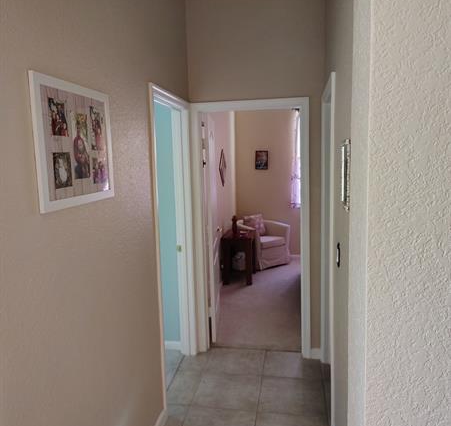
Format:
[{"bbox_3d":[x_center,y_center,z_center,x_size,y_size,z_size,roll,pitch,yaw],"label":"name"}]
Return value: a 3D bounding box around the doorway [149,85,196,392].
[{"bbox_3d":[-0.406,0.235,3.043,0.140,2.133,0.946,0,8,9],"label":"doorway"}]

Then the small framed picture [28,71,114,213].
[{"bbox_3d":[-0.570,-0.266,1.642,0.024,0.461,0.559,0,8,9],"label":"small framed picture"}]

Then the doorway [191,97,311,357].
[{"bbox_3d":[0.221,0.160,3.484,0.956,2.133,0.140,0,8,9],"label":"doorway"}]

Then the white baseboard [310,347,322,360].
[{"bbox_3d":[0.760,1.179,3.481,0.096,0.096,0.016,0,8,9],"label":"white baseboard"}]

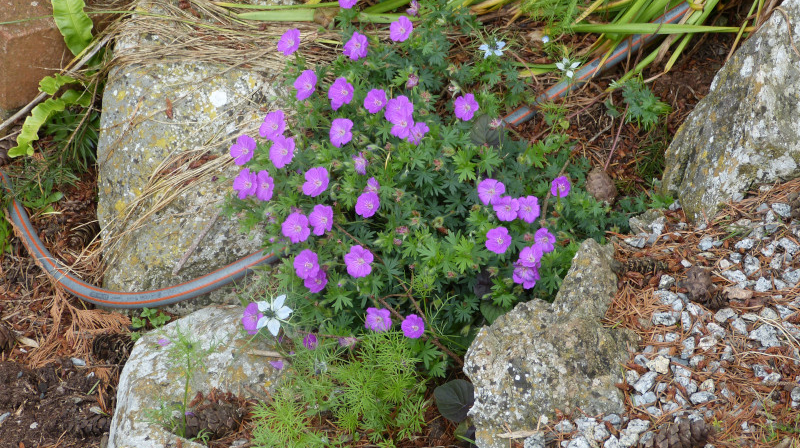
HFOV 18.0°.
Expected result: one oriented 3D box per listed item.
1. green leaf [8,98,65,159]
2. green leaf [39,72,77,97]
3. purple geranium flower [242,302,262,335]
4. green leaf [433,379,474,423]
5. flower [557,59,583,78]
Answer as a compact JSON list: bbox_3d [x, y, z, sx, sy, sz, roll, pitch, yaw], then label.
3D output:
[{"bbox_3d":[-0.421,-0.111,2.920,0.092,0.020,0.030,-44,44,-17],"label":"green leaf"},{"bbox_3d":[-0.397,-0.162,2.930,0.043,0.012,0.022,-12,41,-6],"label":"green leaf"},{"bbox_3d":[-0.159,0.103,2.740,0.033,0.033,0.011,-4,-7,37],"label":"purple geranium flower"},{"bbox_3d":[0.058,0.186,2.660,0.047,0.010,0.047,10,63,19],"label":"green leaf"},{"bbox_3d":[0.189,-0.173,2.810,0.030,0.014,0.030,0,45,0],"label":"flower"}]

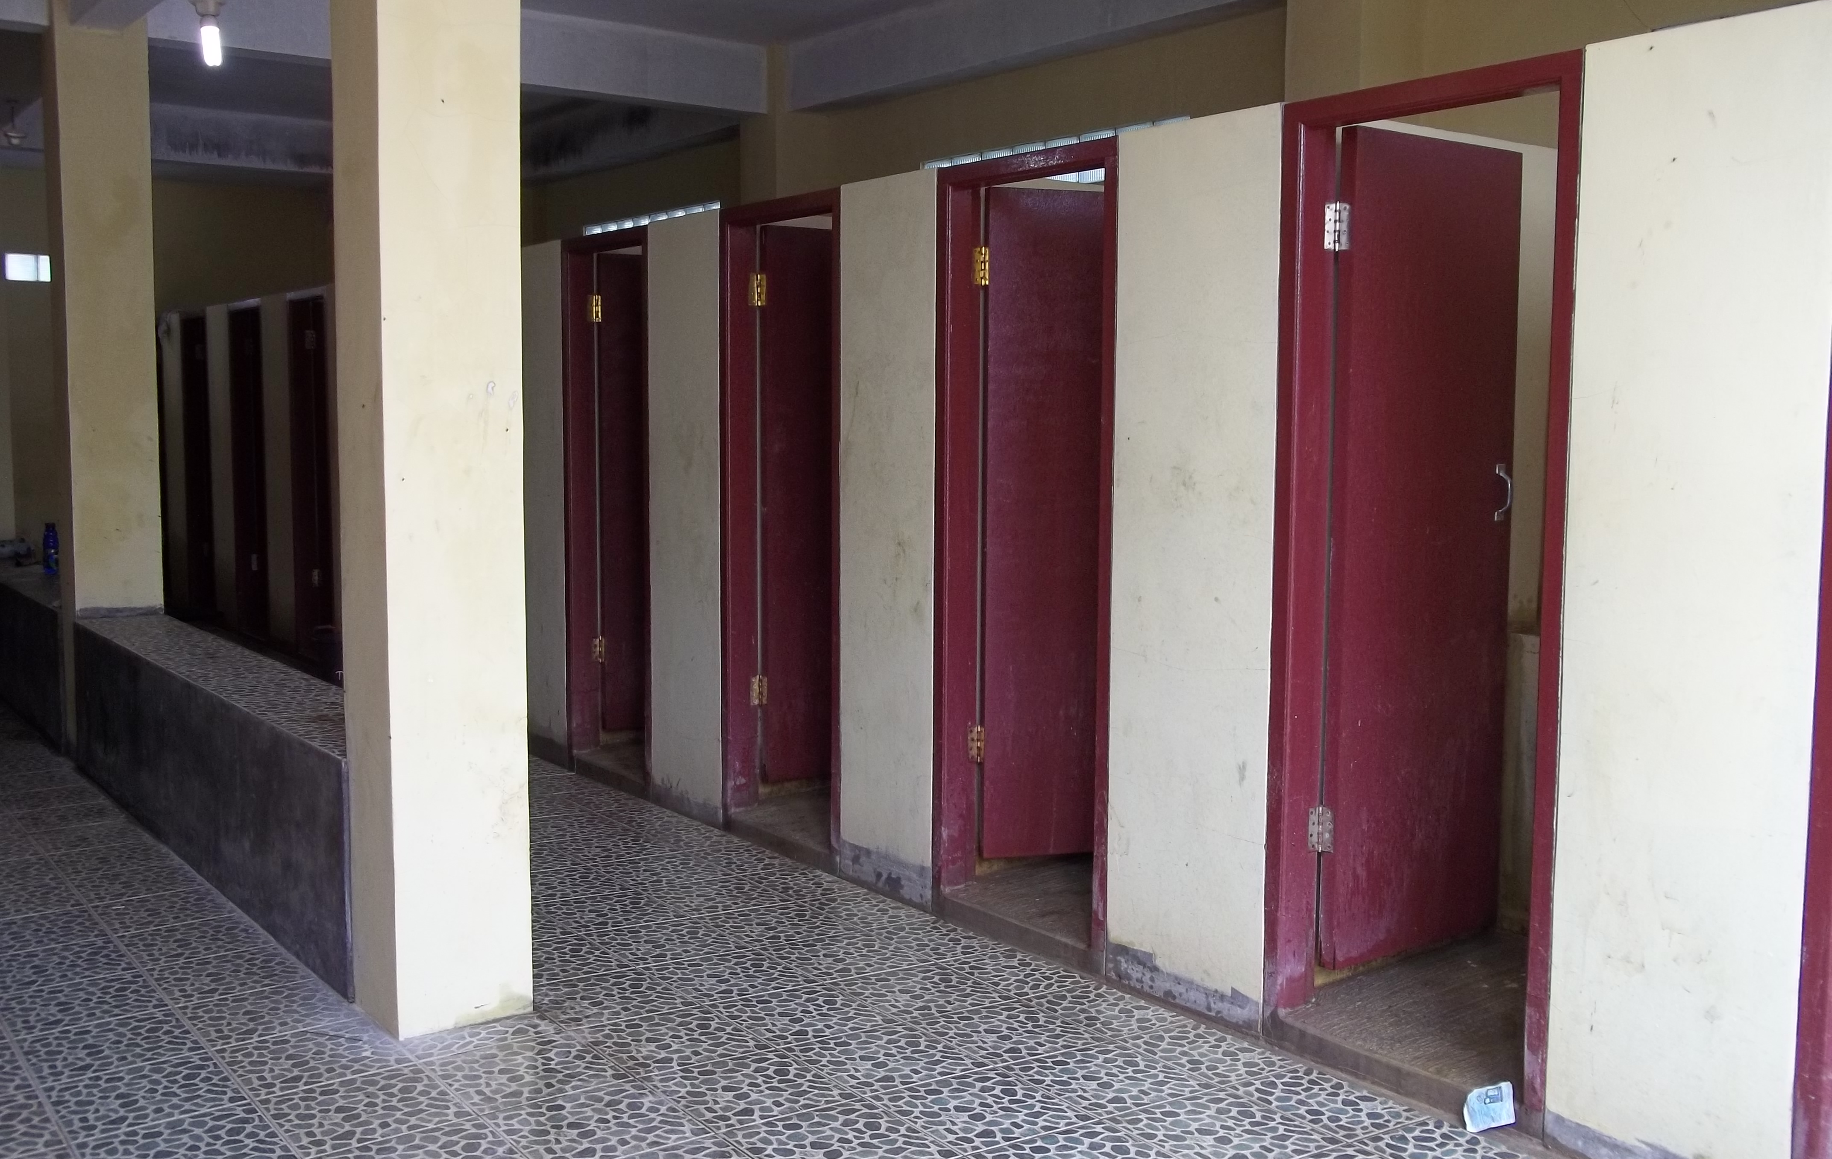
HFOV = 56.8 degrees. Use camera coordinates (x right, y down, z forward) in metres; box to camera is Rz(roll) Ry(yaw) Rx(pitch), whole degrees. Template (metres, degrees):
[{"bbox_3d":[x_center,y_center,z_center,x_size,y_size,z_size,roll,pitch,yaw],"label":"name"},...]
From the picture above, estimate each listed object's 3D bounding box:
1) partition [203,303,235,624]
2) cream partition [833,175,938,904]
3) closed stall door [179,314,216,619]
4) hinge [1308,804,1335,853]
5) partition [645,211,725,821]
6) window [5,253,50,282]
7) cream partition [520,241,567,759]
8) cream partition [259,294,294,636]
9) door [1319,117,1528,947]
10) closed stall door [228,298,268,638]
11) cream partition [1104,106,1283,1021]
[{"bbox_3d":[-4.164,-0.647,10.339,0.112,1.954,0.516,-3,6,-36],"label":"partition"},{"bbox_3d":[-0.036,-0.108,4.688,0.112,1.954,0.457,-3,6,-36],"label":"cream partition"},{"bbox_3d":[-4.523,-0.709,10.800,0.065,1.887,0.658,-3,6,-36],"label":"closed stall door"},{"bbox_3d":[0.853,0.534,3.582,0.060,0.100,0.030,1,5,9],"label":"hinge"},{"bbox_3d":[-0.715,-0.197,5.617,0.112,1.954,0.499,-3,6,-36],"label":"partition"},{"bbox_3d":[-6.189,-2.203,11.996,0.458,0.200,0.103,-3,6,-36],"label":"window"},{"bbox_3d":[-1.405,-0.287,6.563,0.112,1.954,0.493,-3,6,-36],"label":"cream partition"},{"bbox_3d":[-3.470,-0.556,9.389,0.112,1.954,0.516,-3,6,-36],"label":"cream partition"},{"bbox_3d":[1.107,-0.057,3.695,0.566,1.762,0.039,-3,6,-36],"label":"door"},{"bbox_3d":[-3.831,-0.619,9.853,0.065,1.887,0.664,-3,6,-36],"label":"closed stall door"},{"bbox_3d":[0.643,-0.020,3.759,0.112,1.954,0.485,-3,6,-36],"label":"cream partition"}]

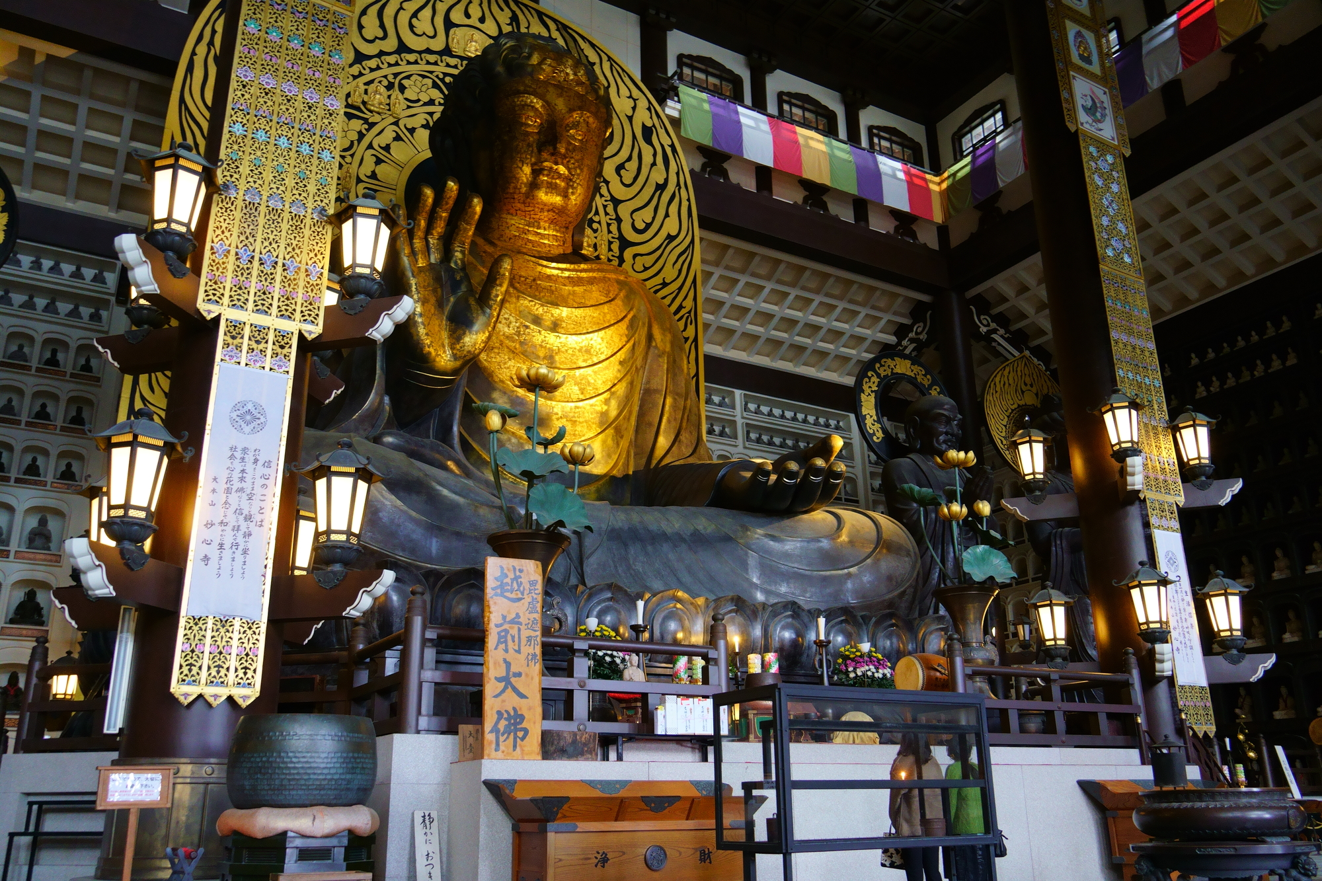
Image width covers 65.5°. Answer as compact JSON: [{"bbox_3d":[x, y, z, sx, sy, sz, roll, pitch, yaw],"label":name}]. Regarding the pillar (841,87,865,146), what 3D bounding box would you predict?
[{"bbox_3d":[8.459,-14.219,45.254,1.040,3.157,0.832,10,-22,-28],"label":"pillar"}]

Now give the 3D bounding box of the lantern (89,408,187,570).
[{"bbox_3d":[-5.125,0.453,9.981,0.923,1.633,0.831,-5,-20,13],"label":"lantern"}]

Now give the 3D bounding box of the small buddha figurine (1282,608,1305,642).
[{"bbox_3d":[22.555,6.600,36.689,0.420,1.170,0.570,10,-22,-28],"label":"small buddha figurine"}]

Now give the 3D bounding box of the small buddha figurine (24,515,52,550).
[{"bbox_3d":[-18.377,2.727,30.332,0.666,1.129,0.624,10,-22,-28],"label":"small buddha figurine"}]

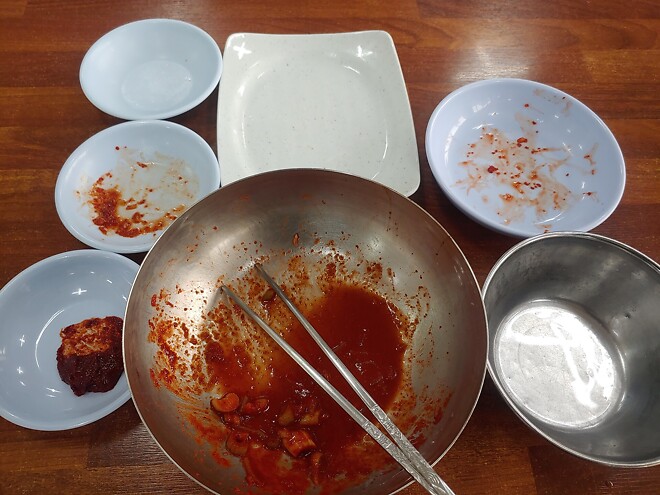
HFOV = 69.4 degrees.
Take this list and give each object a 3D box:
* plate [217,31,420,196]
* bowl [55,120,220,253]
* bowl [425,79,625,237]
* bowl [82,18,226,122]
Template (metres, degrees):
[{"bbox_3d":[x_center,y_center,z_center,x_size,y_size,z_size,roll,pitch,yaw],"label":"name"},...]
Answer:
[{"bbox_3d":[-0.014,-0.118,0.428,0.167,0.024,0.182,-3,64,-5],"label":"plate"},{"bbox_3d":[-0.149,-0.045,0.382,0.123,0.028,0.123,1,64,-3],"label":"bowl"},{"bbox_3d":[0.159,-0.070,0.408,0.164,0.037,0.164,1,64,-3],"label":"bowl"},{"bbox_3d":[-0.158,-0.154,0.435,0.123,0.028,0.123,1,64,-3],"label":"bowl"}]

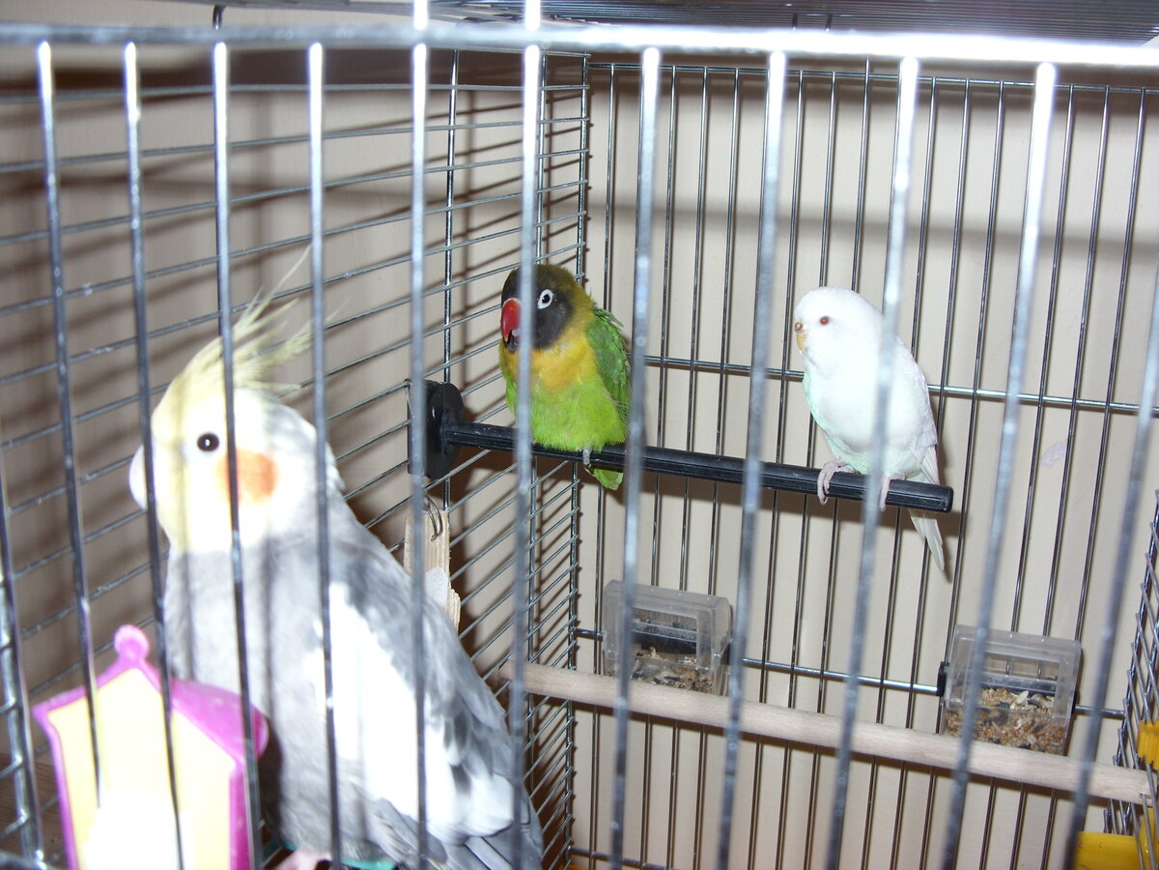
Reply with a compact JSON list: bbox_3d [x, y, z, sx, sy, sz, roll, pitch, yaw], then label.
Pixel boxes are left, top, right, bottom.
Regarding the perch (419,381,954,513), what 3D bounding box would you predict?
[{"bbox_3d":[0.035,0.011,0.504,0.221,0.042,0.042,7,17,19],"label":"perch"}]

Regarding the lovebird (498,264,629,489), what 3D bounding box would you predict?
[{"bbox_3d":[-0.005,-0.020,0.507,0.049,0.102,0.070,11,19,30],"label":"lovebird"}]

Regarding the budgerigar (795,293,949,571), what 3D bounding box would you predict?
[{"bbox_3d":[0.116,0.001,0.480,0.091,0.121,0.042,-11,20,-38],"label":"budgerigar"}]

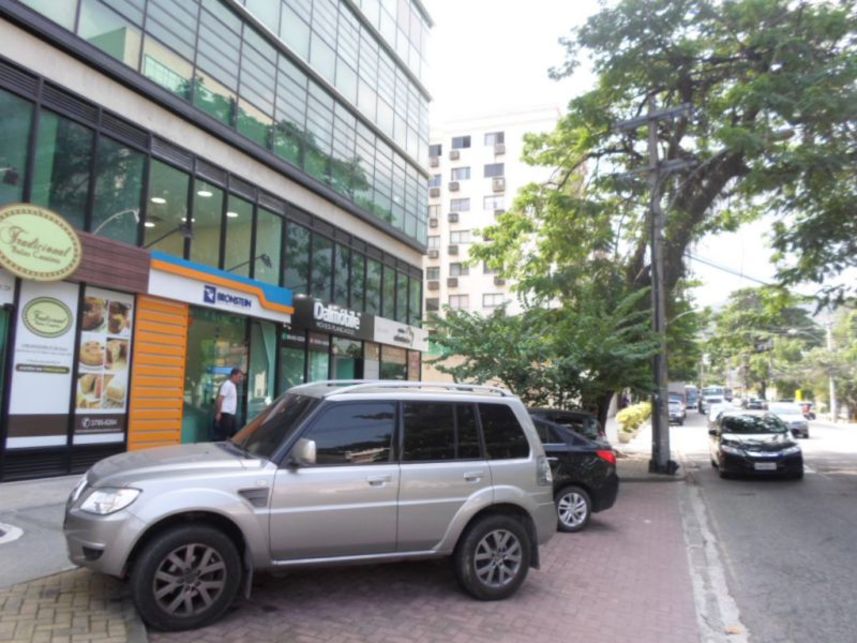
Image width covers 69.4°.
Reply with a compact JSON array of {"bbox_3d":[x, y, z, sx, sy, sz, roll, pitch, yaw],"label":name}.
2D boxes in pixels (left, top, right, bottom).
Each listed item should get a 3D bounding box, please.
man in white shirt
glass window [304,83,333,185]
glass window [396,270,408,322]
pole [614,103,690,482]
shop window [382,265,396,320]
[{"bbox_3d":[-3.388,1.639,10.394,0.360,1.730,0.500,0,-7,5],"label":"man in white shirt"},{"bbox_3d":[-3.016,-5.212,17.208,0.100,2.581,1.290,-2,-8,23],"label":"glass window"},{"bbox_3d":[-0.892,-0.784,21.312,0.120,1.850,1.000,-2,-8,23],"label":"glass window"},{"bbox_3d":[5.493,-1.027,14.855,1.850,9.100,0.450,-3,-8,30],"label":"pole"},{"bbox_3d":[-1.281,-0.902,20.392,0.120,1.850,1.050,-2,-8,23],"label":"shop window"}]

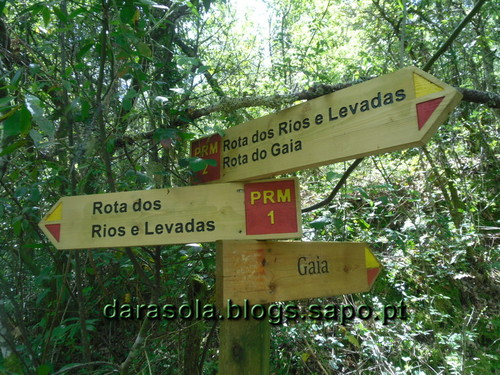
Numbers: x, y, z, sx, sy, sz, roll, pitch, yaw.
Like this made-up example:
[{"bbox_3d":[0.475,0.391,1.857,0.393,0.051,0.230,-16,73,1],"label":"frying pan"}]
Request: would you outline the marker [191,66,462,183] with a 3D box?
[{"bbox_3d":[0.104,-0.116,0.957,0.731,0.145,0.028,-10,-13,43],"label":"marker"}]

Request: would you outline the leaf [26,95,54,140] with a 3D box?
[{"bbox_3d":[-0.494,-0.167,0.959,0.047,0.113,0.035,-30,21,-20],"label":"leaf"}]

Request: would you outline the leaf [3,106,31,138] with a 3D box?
[{"bbox_3d":[-0.548,-0.153,0.959,0.066,0.075,0.035,5,5,-30],"label":"leaf"}]

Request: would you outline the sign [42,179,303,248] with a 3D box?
[{"bbox_3d":[-0.235,0.079,1.075,0.743,0.145,0.028,-4,-11,13],"label":"sign"}]

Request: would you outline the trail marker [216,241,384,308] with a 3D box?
[{"bbox_3d":[0.186,0.244,1.203,0.652,0.159,0.030,6,-13,-37],"label":"trail marker"}]

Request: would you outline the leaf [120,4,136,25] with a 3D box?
[{"bbox_3d":[-0.436,-0.620,1.459,0.057,0.072,0.035,2,22,-17],"label":"leaf"}]

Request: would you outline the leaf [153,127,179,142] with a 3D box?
[{"bbox_3d":[-0.282,-0.177,1.363,0.087,0.053,0.050,1,7,-12],"label":"leaf"}]

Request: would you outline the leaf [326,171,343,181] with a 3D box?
[{"bbox_3d":[0.376,-0.053,1.811,0.071,0.044,0.045,-3,1,12],"label":"leaf"}]

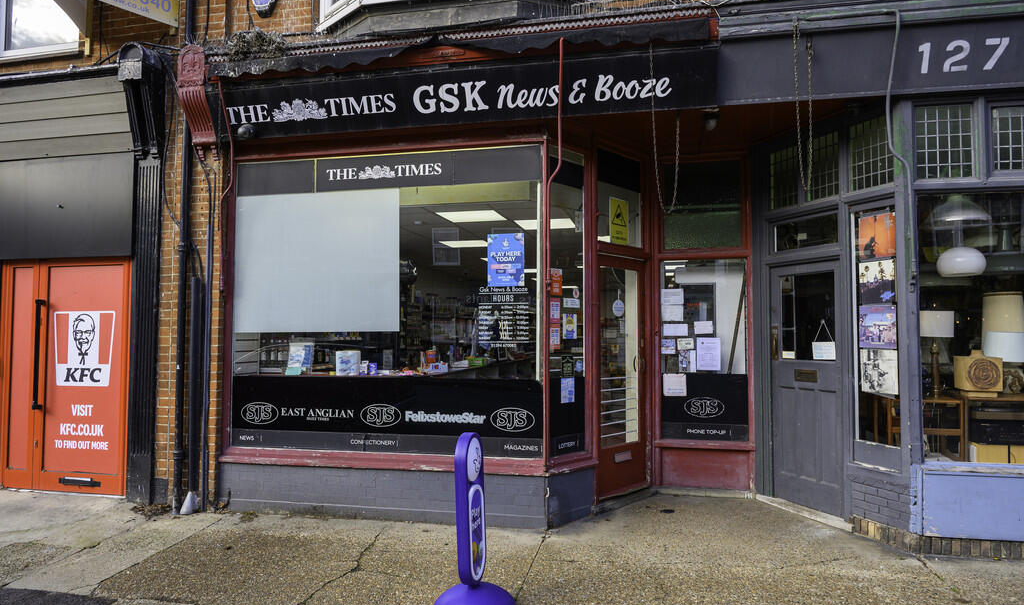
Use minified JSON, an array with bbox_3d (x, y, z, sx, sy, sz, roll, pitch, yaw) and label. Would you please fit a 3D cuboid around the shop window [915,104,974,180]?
[{"bbox_3d":[2.935,-1.091,4.633,0.370,0.511,0.060,0,-3,10],"label":"shop window"}]

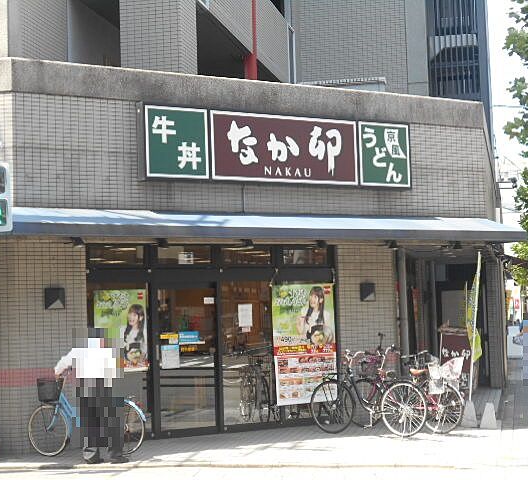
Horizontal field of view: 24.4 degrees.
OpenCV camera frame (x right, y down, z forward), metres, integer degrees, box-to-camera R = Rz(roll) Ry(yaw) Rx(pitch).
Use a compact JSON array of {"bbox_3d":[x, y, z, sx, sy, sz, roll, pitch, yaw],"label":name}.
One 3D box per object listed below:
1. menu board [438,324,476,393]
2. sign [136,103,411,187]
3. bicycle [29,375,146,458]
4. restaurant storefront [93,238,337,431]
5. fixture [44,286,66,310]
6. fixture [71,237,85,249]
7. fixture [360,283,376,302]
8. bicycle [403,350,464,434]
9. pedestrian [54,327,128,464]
[{"bbox_3d":[3.076,2.011,19.400,0.550,1.280,0.360,0,-4,-24],"label":"menu board"},{"bbox_3d":[0.249,-1.196,16.382,4.236,0.936,0.240,1,-5,-33],"label":"sign"},{"bbox_3d":[-2.093,2.041,14.390,1.450,1.000,0.500,-2,-4,7],"label":"bicycle"},{"bbox_3d":[-0.602,1.318,16.366,3.859,2.543,0.350,1,-5,-33],"label":"restaurant storefront"},{"bbox_3d":[-2.560,0.722,14.980,0.240,0.255,0.110,1,-5,-33],"label":"fixture"},{"bbox_3d":[-2.297,0.031,15.031,0.120,0.140,0.180,1,-5,-33],"label":"fixture"},{"bbox_3d":[1.507,0.760,17.592,0.240,0.255,0.110,1,-5,-33],"label":"fixture"},{"bbox_3d":[1.940,1.971,15.852,1.620,1.060,0.560,-5,-5,37],"label":"bicycle"},{"bbox_3d":[-1.955,1.758,13.750,0.500,1.570,0.550,-5,-5,41],"label":"pedestrian"}]

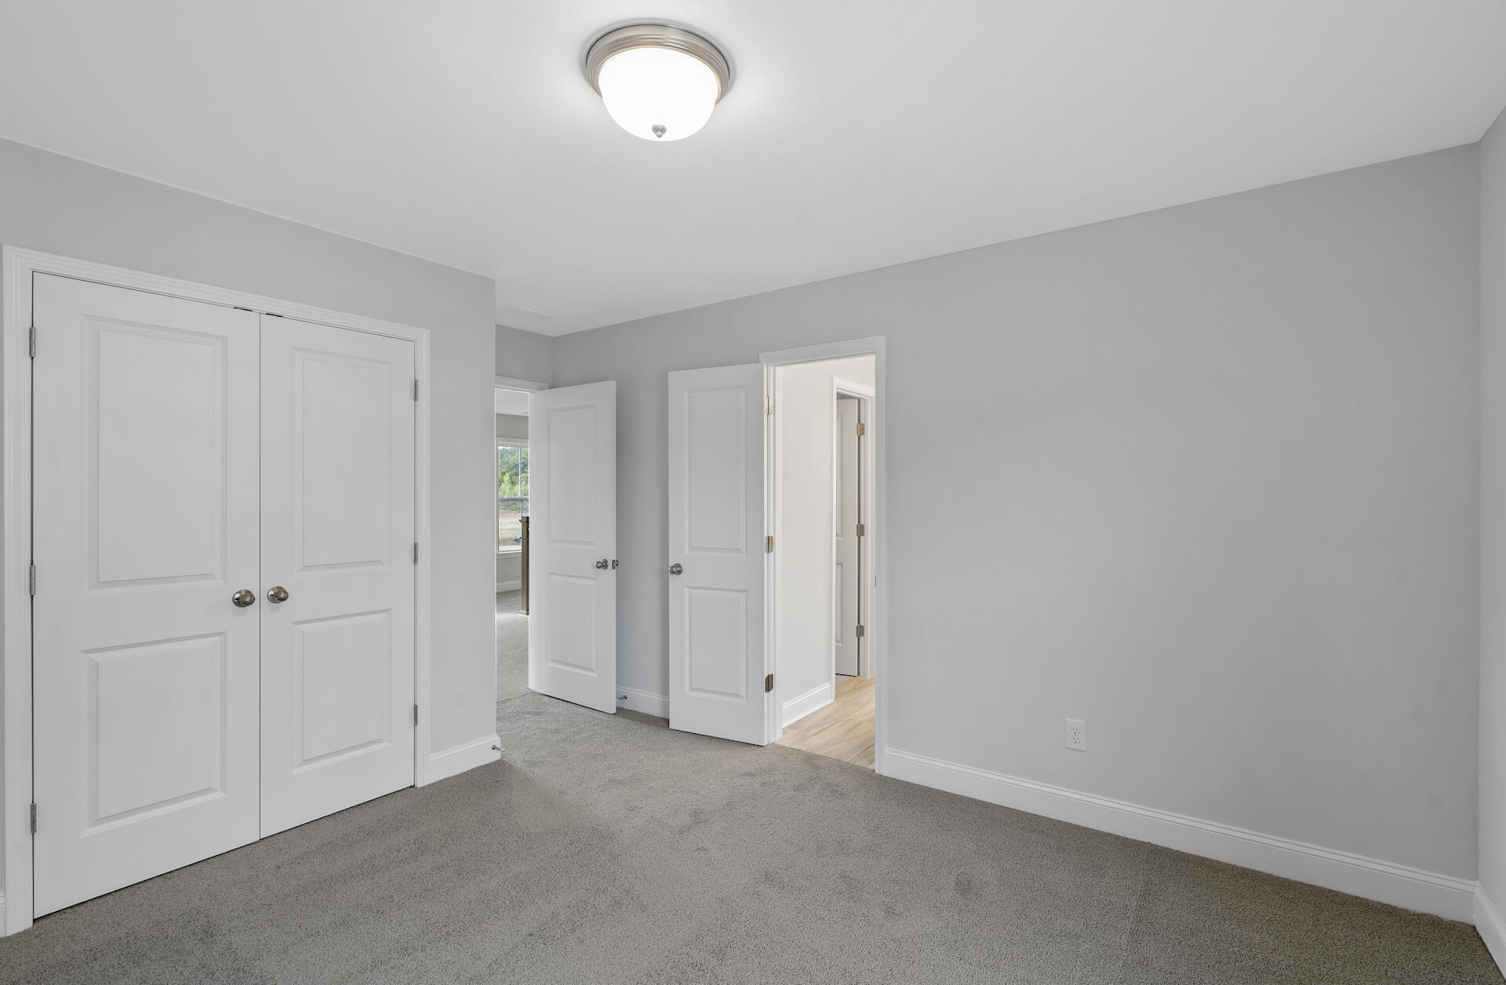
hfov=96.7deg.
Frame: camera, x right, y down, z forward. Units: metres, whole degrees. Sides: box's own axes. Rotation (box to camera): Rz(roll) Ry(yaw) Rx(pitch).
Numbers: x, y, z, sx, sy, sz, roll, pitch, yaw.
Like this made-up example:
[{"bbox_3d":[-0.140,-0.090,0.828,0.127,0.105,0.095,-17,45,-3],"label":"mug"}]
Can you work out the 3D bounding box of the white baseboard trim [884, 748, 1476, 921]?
[{"bbox_3d":[1.450,1.288,2.652,1.974,0.134,0.018,0,0,35],"label":"white baseboard trim"}]

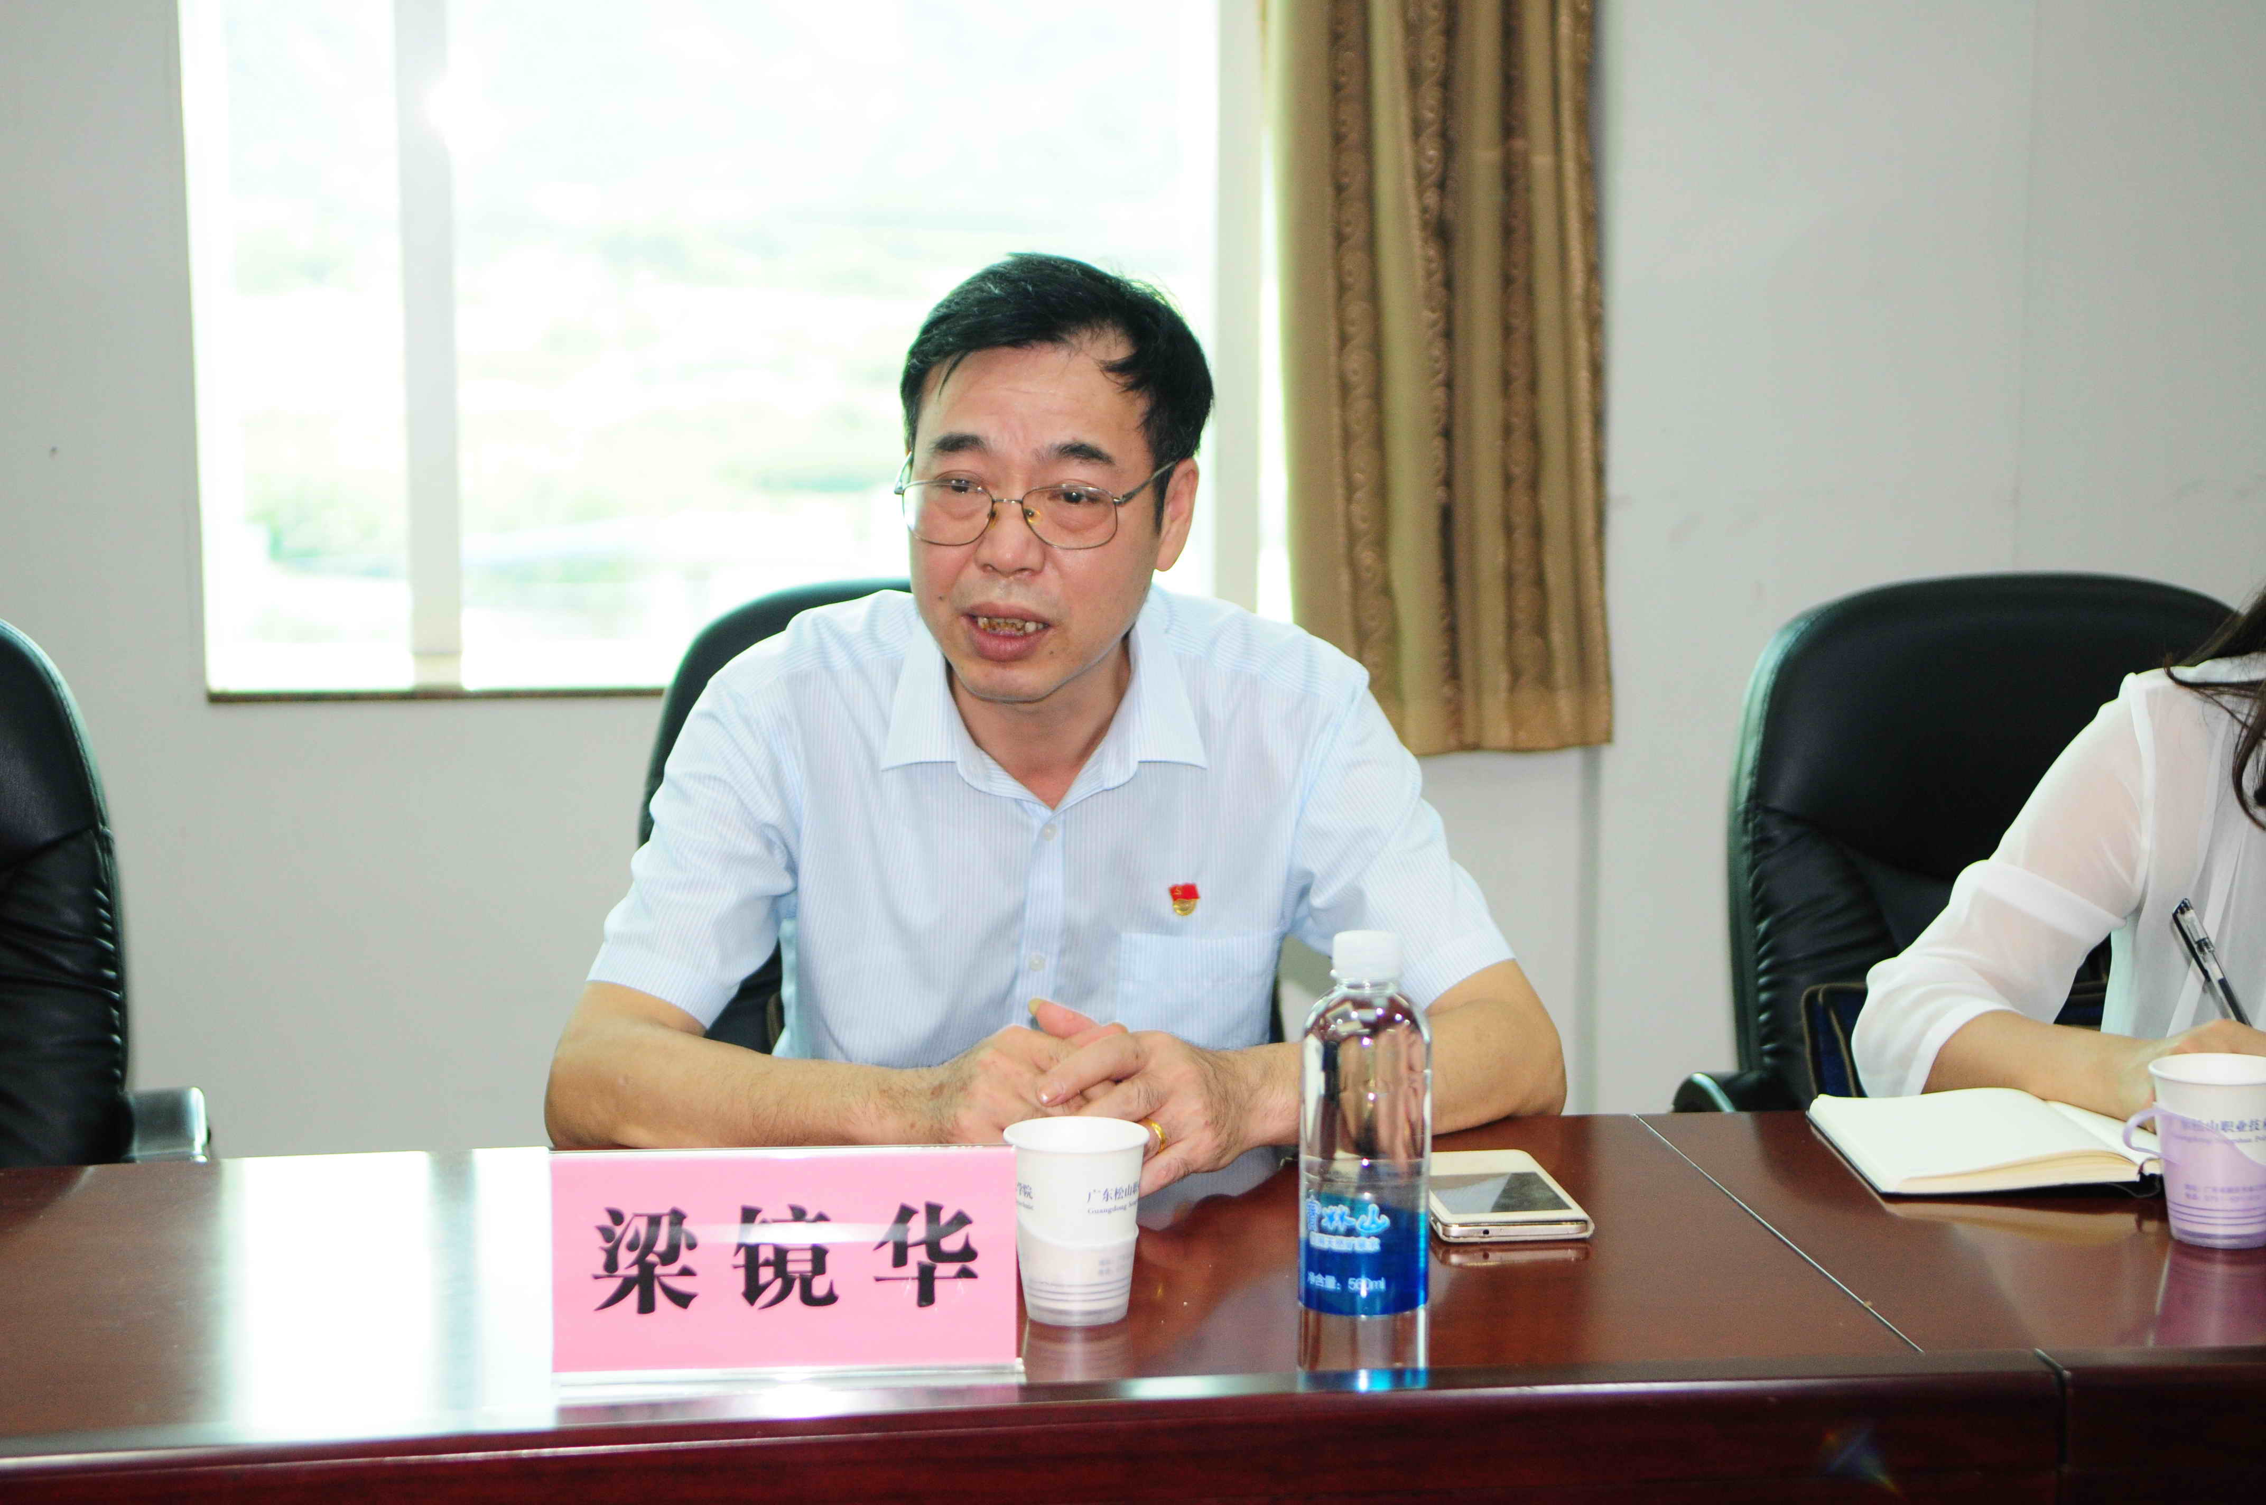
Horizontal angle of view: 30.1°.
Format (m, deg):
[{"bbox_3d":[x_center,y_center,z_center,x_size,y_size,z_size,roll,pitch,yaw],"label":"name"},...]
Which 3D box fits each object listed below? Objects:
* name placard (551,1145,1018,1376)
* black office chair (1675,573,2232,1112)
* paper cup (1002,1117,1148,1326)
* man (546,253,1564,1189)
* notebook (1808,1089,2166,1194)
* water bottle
[{"bbox_3d":[-0.167,0.240,2.028,0.224,0.110,0.055,-1,9,-3],"label":"name placard"},{"bbox_3d":[0.701,0.391,2.984,0.620,1.020,0.650,-1,9,-7],"label":"black office chair"},{"bbox_3d":[-0.028,0.237,2.110,0.073,0.092,0.073,0,9,0],"label":"paper cup"},{"bbox_3d":[-0.039,0.318,2.608,0.600,1.290,0.620,-1,9,-3],"label":"man"},{"bbox_3d":[0.558,0.219,2.457,0.295,0.020,0.200,-1,9,-6],"label":"notebook"},{"bbox_3d":[0.112,0.190,2.024,0.063,0.210,0.063,0,9,0],"label":"water bottle"}]

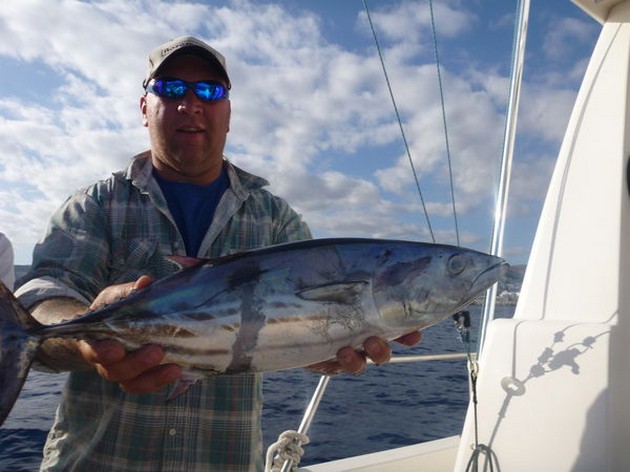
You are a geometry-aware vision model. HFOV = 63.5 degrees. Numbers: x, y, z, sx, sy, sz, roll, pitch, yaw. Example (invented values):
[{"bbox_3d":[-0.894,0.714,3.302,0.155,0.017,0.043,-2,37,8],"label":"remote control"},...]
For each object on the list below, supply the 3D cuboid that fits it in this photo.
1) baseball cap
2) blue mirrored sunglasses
[{"bbox_3d":[-0.249,-0.335,1.010,0.177,0.135,0.262,0,3,-17],"label":"baseball cap"},{"bbox_3d":[-0.248,-0.274,1.007,0.150,0.048,0.148,0,3,-17],"label":"blue mirrored sunglasses"}]

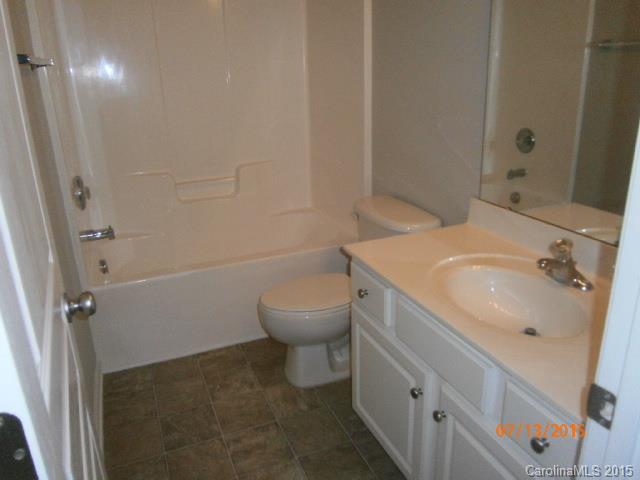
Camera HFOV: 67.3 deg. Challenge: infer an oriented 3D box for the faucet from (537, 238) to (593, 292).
[{"bbox_3d":[0.687,0.068,1.360,0.120,0.115,0.156,-9,20,-21],"label":"faucet"}]

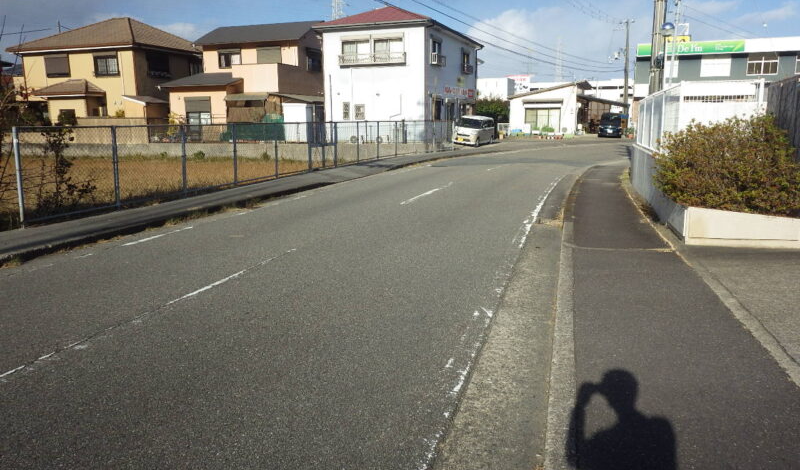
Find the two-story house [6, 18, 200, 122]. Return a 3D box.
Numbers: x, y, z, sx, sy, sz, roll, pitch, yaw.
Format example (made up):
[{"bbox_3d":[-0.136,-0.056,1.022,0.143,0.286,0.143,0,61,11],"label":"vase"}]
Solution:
[{"bbox_3d":[-19.927,-11.115,41.279,10.300,8.430,10.000,4,12,20],"label":"two-story house"}]

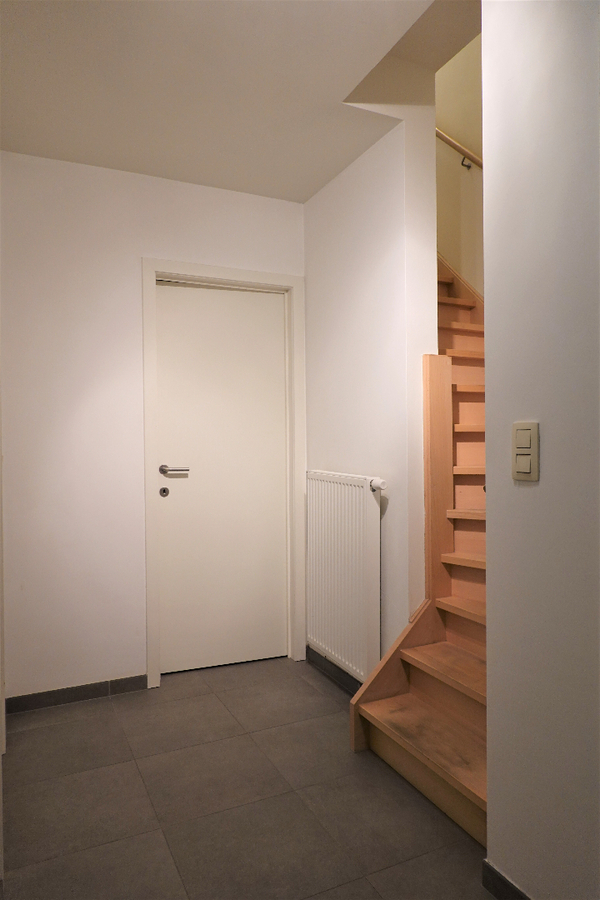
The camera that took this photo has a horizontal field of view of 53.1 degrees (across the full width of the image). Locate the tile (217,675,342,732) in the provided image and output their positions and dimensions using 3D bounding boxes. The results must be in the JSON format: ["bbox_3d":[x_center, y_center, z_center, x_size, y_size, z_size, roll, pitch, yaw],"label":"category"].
[{"bbox_3d":[-0.106,1.161,2.758,0.452,0.012,0.452,-1,1,-25],"label":"tile"}]

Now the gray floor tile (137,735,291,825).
[{"bbox_3d":[-0.321,1.168,2.153,0.452,0.012,0.452,-1,1,-25],"label":"gray floor tile"}]

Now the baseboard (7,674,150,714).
[{"bbox_3d":[-1.021,1.125,2.776,0.623,0.071,0.012,-1,1,-25],"label":"baseboard"}]

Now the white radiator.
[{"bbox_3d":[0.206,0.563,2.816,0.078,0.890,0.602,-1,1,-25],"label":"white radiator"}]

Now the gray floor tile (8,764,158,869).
[{"bbox_3d":[-0.732,1.173,1.958,0.452,0.012,0.452,-1,1,-25],"label":"gray floor tile"}]

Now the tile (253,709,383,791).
[{"bbox_3d":[0.089,1.163,2.348,0.452,0.012,0.452,-1,1,-25],"label":"tile"}]

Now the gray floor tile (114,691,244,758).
[{"bbox_3d":[-0.516,1.166,2.563,0.452,0.012,0.452,-1,1,-25],"label":"gray floor tile"}]

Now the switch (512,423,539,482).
[{"bbox_3d":[0.547,0.004,1.457,0.012,0.141,0.080,-1,1,-25],"label":"switch"}]

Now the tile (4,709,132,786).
[{"bbox_3d":[-0.927,1.170,2.368,0.452,0.012,0.452,-1,1,-25],"label":"tile"}]

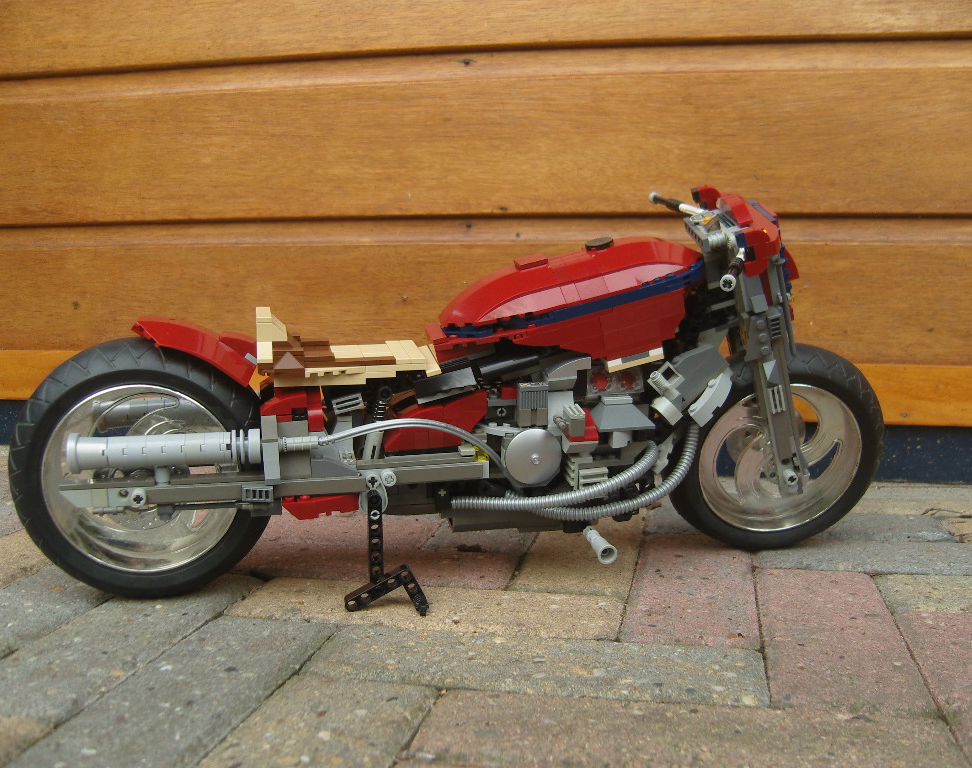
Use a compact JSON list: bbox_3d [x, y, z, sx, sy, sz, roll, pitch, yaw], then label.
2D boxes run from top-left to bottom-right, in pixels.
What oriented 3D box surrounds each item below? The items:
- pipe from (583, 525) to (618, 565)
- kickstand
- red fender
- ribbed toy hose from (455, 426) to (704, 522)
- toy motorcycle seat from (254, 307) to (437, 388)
[{"bbox_3d":[0.063,0.090,0.556,0.010,0.010,0.031,-2,12,-10],"label":"pipe"},{"bbox_3d":[-0.054,0.091,0.543,0.045,0.070,0.016,-2,12,-10],"label":"kickstand"},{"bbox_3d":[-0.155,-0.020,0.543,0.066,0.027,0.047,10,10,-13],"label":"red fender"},{"bbox_3d":[0.050,0.049,0.572,0.146,0.049,0.032,-2,12,-10],"label":"ribbed toy hose"},{"bbox_3d":[-0.076,-0.024,0.558,0.099,0.038,0.054,-2,12,-10],"label":"toy motorcycle seat"}]

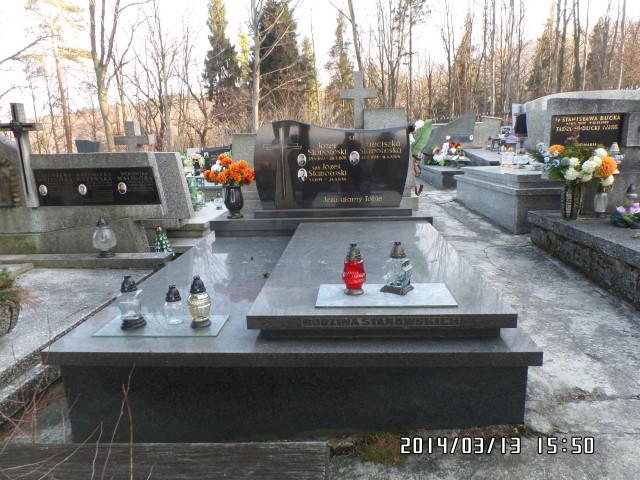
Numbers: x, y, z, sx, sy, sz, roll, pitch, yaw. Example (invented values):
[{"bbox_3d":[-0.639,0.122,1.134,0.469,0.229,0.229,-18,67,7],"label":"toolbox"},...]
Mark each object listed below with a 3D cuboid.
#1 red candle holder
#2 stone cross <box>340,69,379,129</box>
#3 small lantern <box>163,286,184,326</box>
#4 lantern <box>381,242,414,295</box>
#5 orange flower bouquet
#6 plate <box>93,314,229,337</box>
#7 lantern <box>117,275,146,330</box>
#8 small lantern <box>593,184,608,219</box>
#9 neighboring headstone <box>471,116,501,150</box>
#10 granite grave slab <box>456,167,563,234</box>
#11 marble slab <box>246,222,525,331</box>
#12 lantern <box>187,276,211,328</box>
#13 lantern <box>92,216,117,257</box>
[{"bbox_3d":[0.161,0.135,2.044,0.112,0.247,0.112,-1,13,4],"label":"red candle holder"},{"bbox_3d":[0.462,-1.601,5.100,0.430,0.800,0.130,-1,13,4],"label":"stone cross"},{"bbox_3d":[-0.683,0.298,1.990,0.090,0.182,0.090,-1,11,4],"label":"small lantern"},{"bbox_3d":[0.358,0.122,1.952,0.115,0.225,0.115,6,14,34],"label":"lantern"},{"bbox_3d":[-0.893,-0.688,4.150,0.480,0.330,0.420,-1,13,4],"label":"orange flower bouquet"},{"bbox_3d":[-0.756,0.414,2.059,0.590,0.008,0.240,-1,13,4],"label":"plate"},{"bbox_3d":[-0.889,0.281,1.994,0.109,0.228,0.106,-8,13,-28],"label":"lantern"},{"bbox_3d":[2.554,-0.358,3.847,0.125,0.300,0.125,-1,13,4],"label":"small lantern"},{"bbox_3d":[3.826,-2.478,9.800,0.760,0.760,0.170,-2,11,-1],"label":"neighboring headstone"},{"bbox_3d":[2.487,-0.555,5.074,1.100,0.540,2.400,-1,11,5],"label":"granite grave slab"},{"bbox_3d":[0.308,0.107,2.674,1.090,0.058,1.946,-1,13,4],"label":"marble slab"},{"bbox_3d":[-0.554,0.278,1.953,0.108,0.229,0.108,-1,11,4],"label":"lantern"},{"bbox_3d":[-1.587,-0.021,3.088,0.170,0.298,0.170,-1,13,4],"label":"lantern"}]

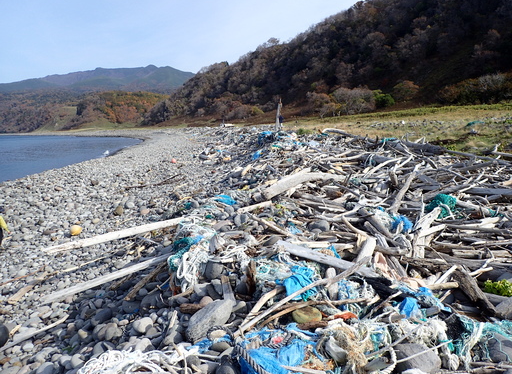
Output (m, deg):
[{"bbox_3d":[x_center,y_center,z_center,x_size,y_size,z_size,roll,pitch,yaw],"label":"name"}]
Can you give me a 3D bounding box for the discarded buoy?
[{"bbox_3d":[-4.271,1.035,8.800,0.280,0.250,0.270,-3,9,-17],"label":"discarded buoy"}]

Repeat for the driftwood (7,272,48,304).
[{"bbox_3d":[-3.075,1.347,5.025,0.110,0.070,0.687,2,16,10],"label":"driftwood"}]

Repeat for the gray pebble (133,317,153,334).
[{"bbox_3d":[-0.952,1.161,3.100,0.160,0.100,0.135,-2,9,-11],"label":"gray pebble"}]

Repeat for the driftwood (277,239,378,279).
[{"bbox_3d":[0.747,0.758,3.950,1.083,0.100,0.130,11,14,34],"label":"driftwood"}]

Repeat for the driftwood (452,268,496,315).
[{"bbox_3d":[1.921,0.909,3.250,0.160,0.140,0.441,0,25,-1],"label":"driftwood"}]

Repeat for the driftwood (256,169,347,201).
[{"bbox_3d":[0.868,-0.037,6.900,1.750,0.420,0.280,-5,10,-27],"label":"driftwood"}]

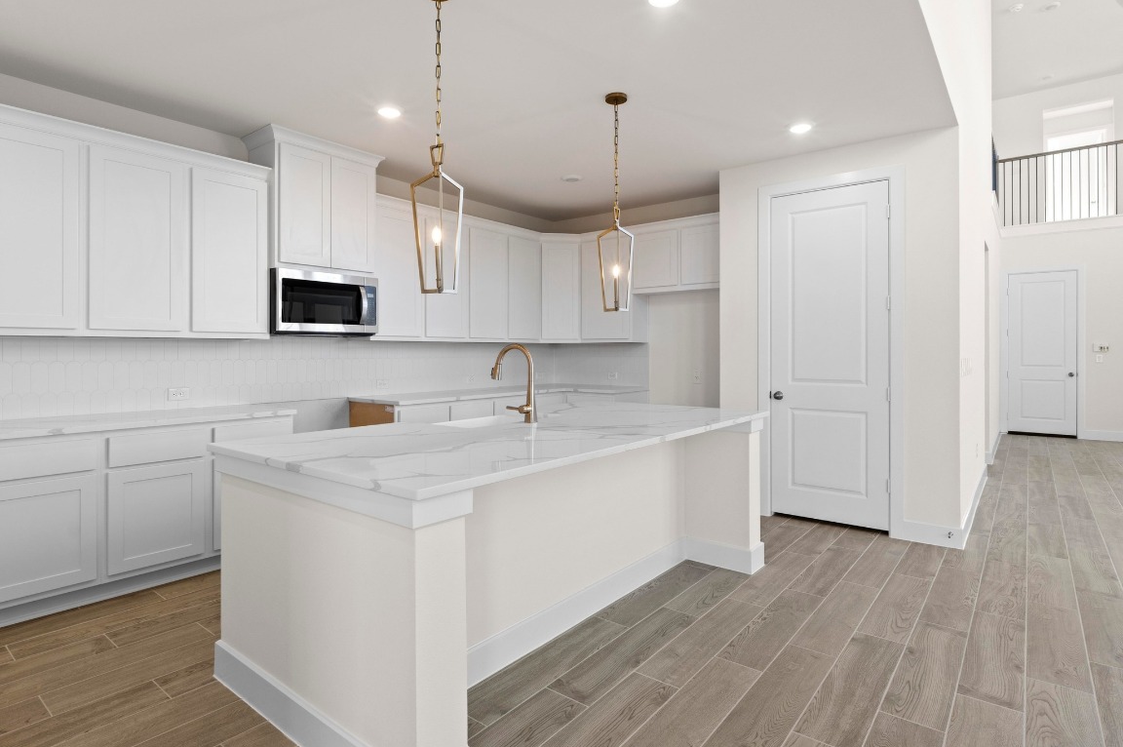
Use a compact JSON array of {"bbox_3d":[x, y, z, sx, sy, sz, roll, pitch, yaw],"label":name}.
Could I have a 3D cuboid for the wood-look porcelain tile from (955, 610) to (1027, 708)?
[{"bbox_3d":[1.845,1.192,2.519,0.200,0.010,0.904,2,3,38],"label":"wood-look porcelain tile"}]

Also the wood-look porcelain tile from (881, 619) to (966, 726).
[{"bbox_3d":[1.498,1.194,2.409,0.199,0.010,0.904,2,3,38],"label":"wood-look porcelain tile"}]

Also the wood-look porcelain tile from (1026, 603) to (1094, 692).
[{"bbox_3d":[2.164,1.175,2.595,0.201,0.010,0.901,1,2,38],"label":"wood-look porcelain tile"}]

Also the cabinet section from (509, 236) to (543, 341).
[{"bbox_3d":[-0.488,-0.820,5.926,0.330,1.007,0.502,1,2,38],"label":"cabinet section"}]

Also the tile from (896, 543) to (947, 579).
[{"bbox_3d":[2.211,1.140,3.631,0.201,0.010,0.773,1,2,38],"label":"tile"}]

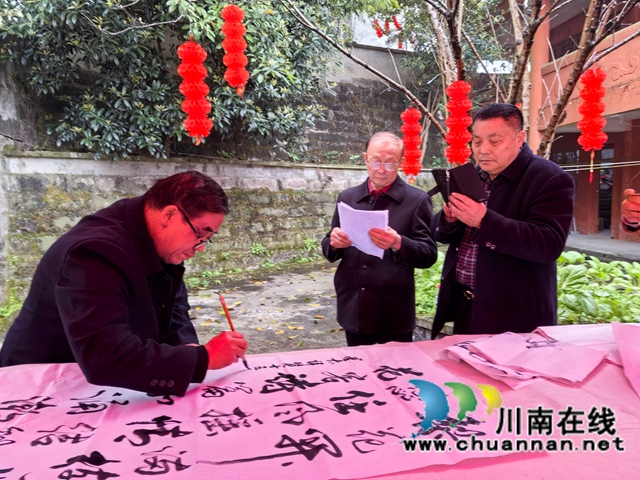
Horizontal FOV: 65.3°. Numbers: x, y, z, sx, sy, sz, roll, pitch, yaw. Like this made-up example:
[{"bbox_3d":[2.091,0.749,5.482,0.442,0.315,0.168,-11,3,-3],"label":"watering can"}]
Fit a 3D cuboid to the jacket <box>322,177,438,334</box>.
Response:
[{"bbox_3d":[0.280,0.070,2.360,0.560,0.750,0.410,2,6,22],"label":"jacket"}]

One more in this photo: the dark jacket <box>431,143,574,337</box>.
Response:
[{"bbox_3d":[0.690,0.035,1.900,0.480,0.800,0.580,-4,7,-38],"label":"dark jacket"}]

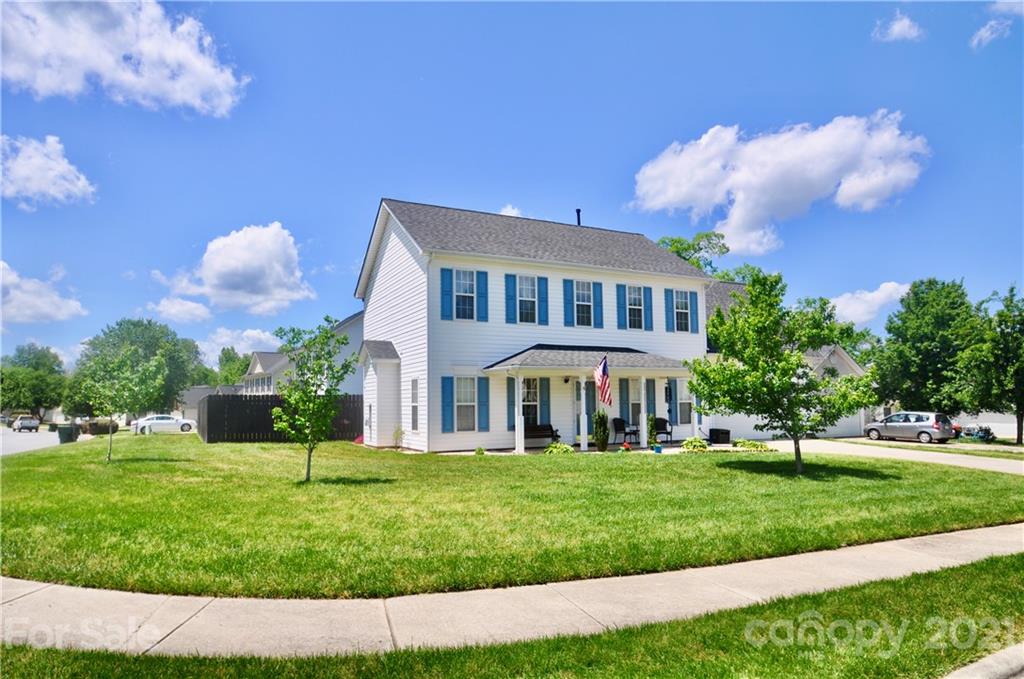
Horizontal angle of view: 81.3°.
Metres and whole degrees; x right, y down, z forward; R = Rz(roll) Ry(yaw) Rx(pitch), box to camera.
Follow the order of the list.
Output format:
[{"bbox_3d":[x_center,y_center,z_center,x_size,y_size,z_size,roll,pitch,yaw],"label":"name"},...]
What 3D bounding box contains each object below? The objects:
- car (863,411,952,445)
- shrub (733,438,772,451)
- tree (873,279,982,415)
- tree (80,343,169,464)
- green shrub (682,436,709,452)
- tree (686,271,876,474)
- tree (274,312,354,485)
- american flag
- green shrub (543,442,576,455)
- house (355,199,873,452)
[{"bbox_3d":[21.439,4.729,32.300,1.700,1.520,4.050,2,-6,-26],"label":"car"},{"bbox_3d":[7.872,3.441,19.600,1.050,0.380,0.650,2,-6,-26],"label":"shrub"},{"bbox_3d":[23.175,1.002,33.380,5.061,8.874,5.061,-5,-7,34],"label":"tree"},{"bbox_3d":[-11.947,1.966,18.408,2.228,3.504,2.228,3,-7,-34],"label":"tree"},{"bbox_3d":[5.785,3.279,18.800,0.720,0.430,0.650,2,-6,-26],"label":"green shrub"},{"bbox_3d":[6.545,0.771,14.812,4.301,4.996,4.086,-3,-6,25],"label":"tree"},{"bbox_3d":[-4.177,1.239,12.670,1.695,3.482,1.695,1,-6,-19],"label":"tree"},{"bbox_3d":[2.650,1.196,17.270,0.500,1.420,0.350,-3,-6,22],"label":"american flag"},{"bbox_3d":[1.250,2.877,15.695,0.880,0.360,0.800,-1,-6,0],"label":"green shrub"},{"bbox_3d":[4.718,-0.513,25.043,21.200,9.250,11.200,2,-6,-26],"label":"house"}]

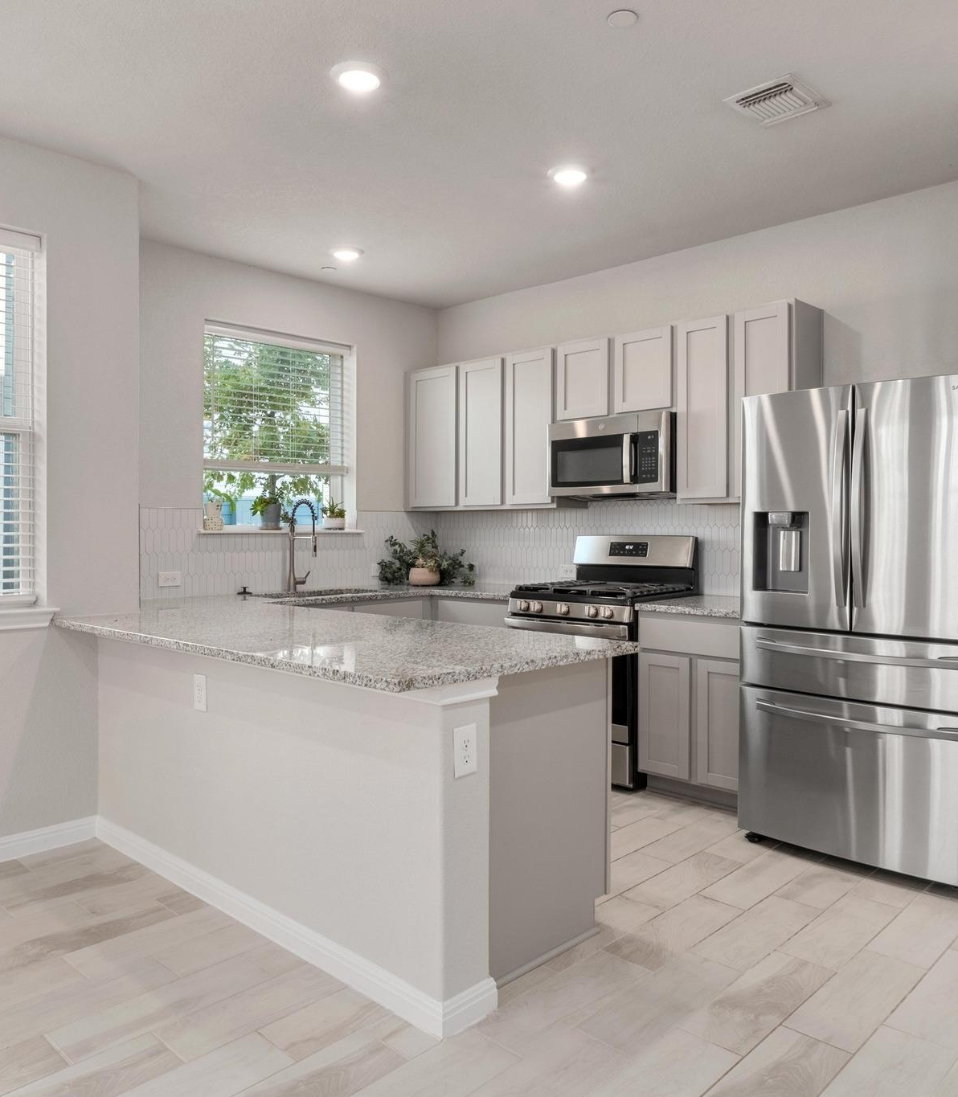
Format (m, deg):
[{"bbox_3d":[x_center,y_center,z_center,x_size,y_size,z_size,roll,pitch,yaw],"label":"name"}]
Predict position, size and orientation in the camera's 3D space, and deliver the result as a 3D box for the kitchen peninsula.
[{"bbox_3d":[-0.655,0.738,3.163,2.250,0.922,0.950,1,1,44],"label":"kitchen peninsula"}]

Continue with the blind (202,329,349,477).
[{"bbox_3d":[-1.169,-0.835,5.097,0.065,0.790,0.990,1,2,44],"label":"blind"}]

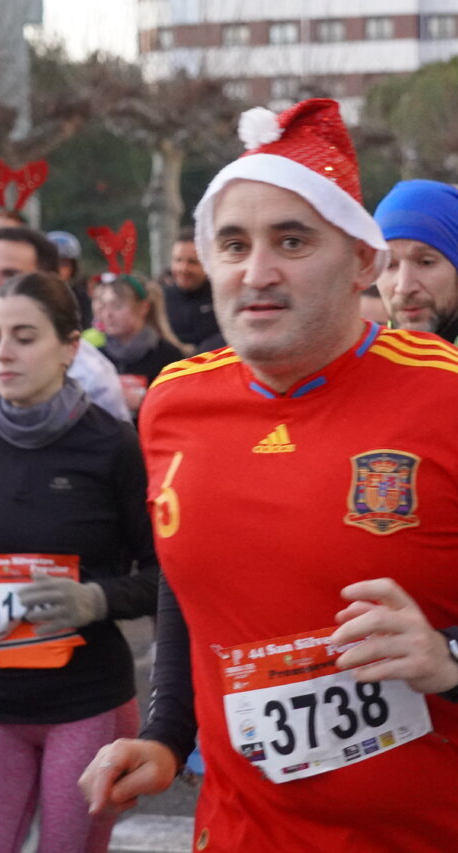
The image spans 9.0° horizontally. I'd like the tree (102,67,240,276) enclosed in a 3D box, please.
[{"bbox_3d":[-0.723,-2.525,36.016,1.900,4.000,1.900,1,4,14],"label":"tree"}]

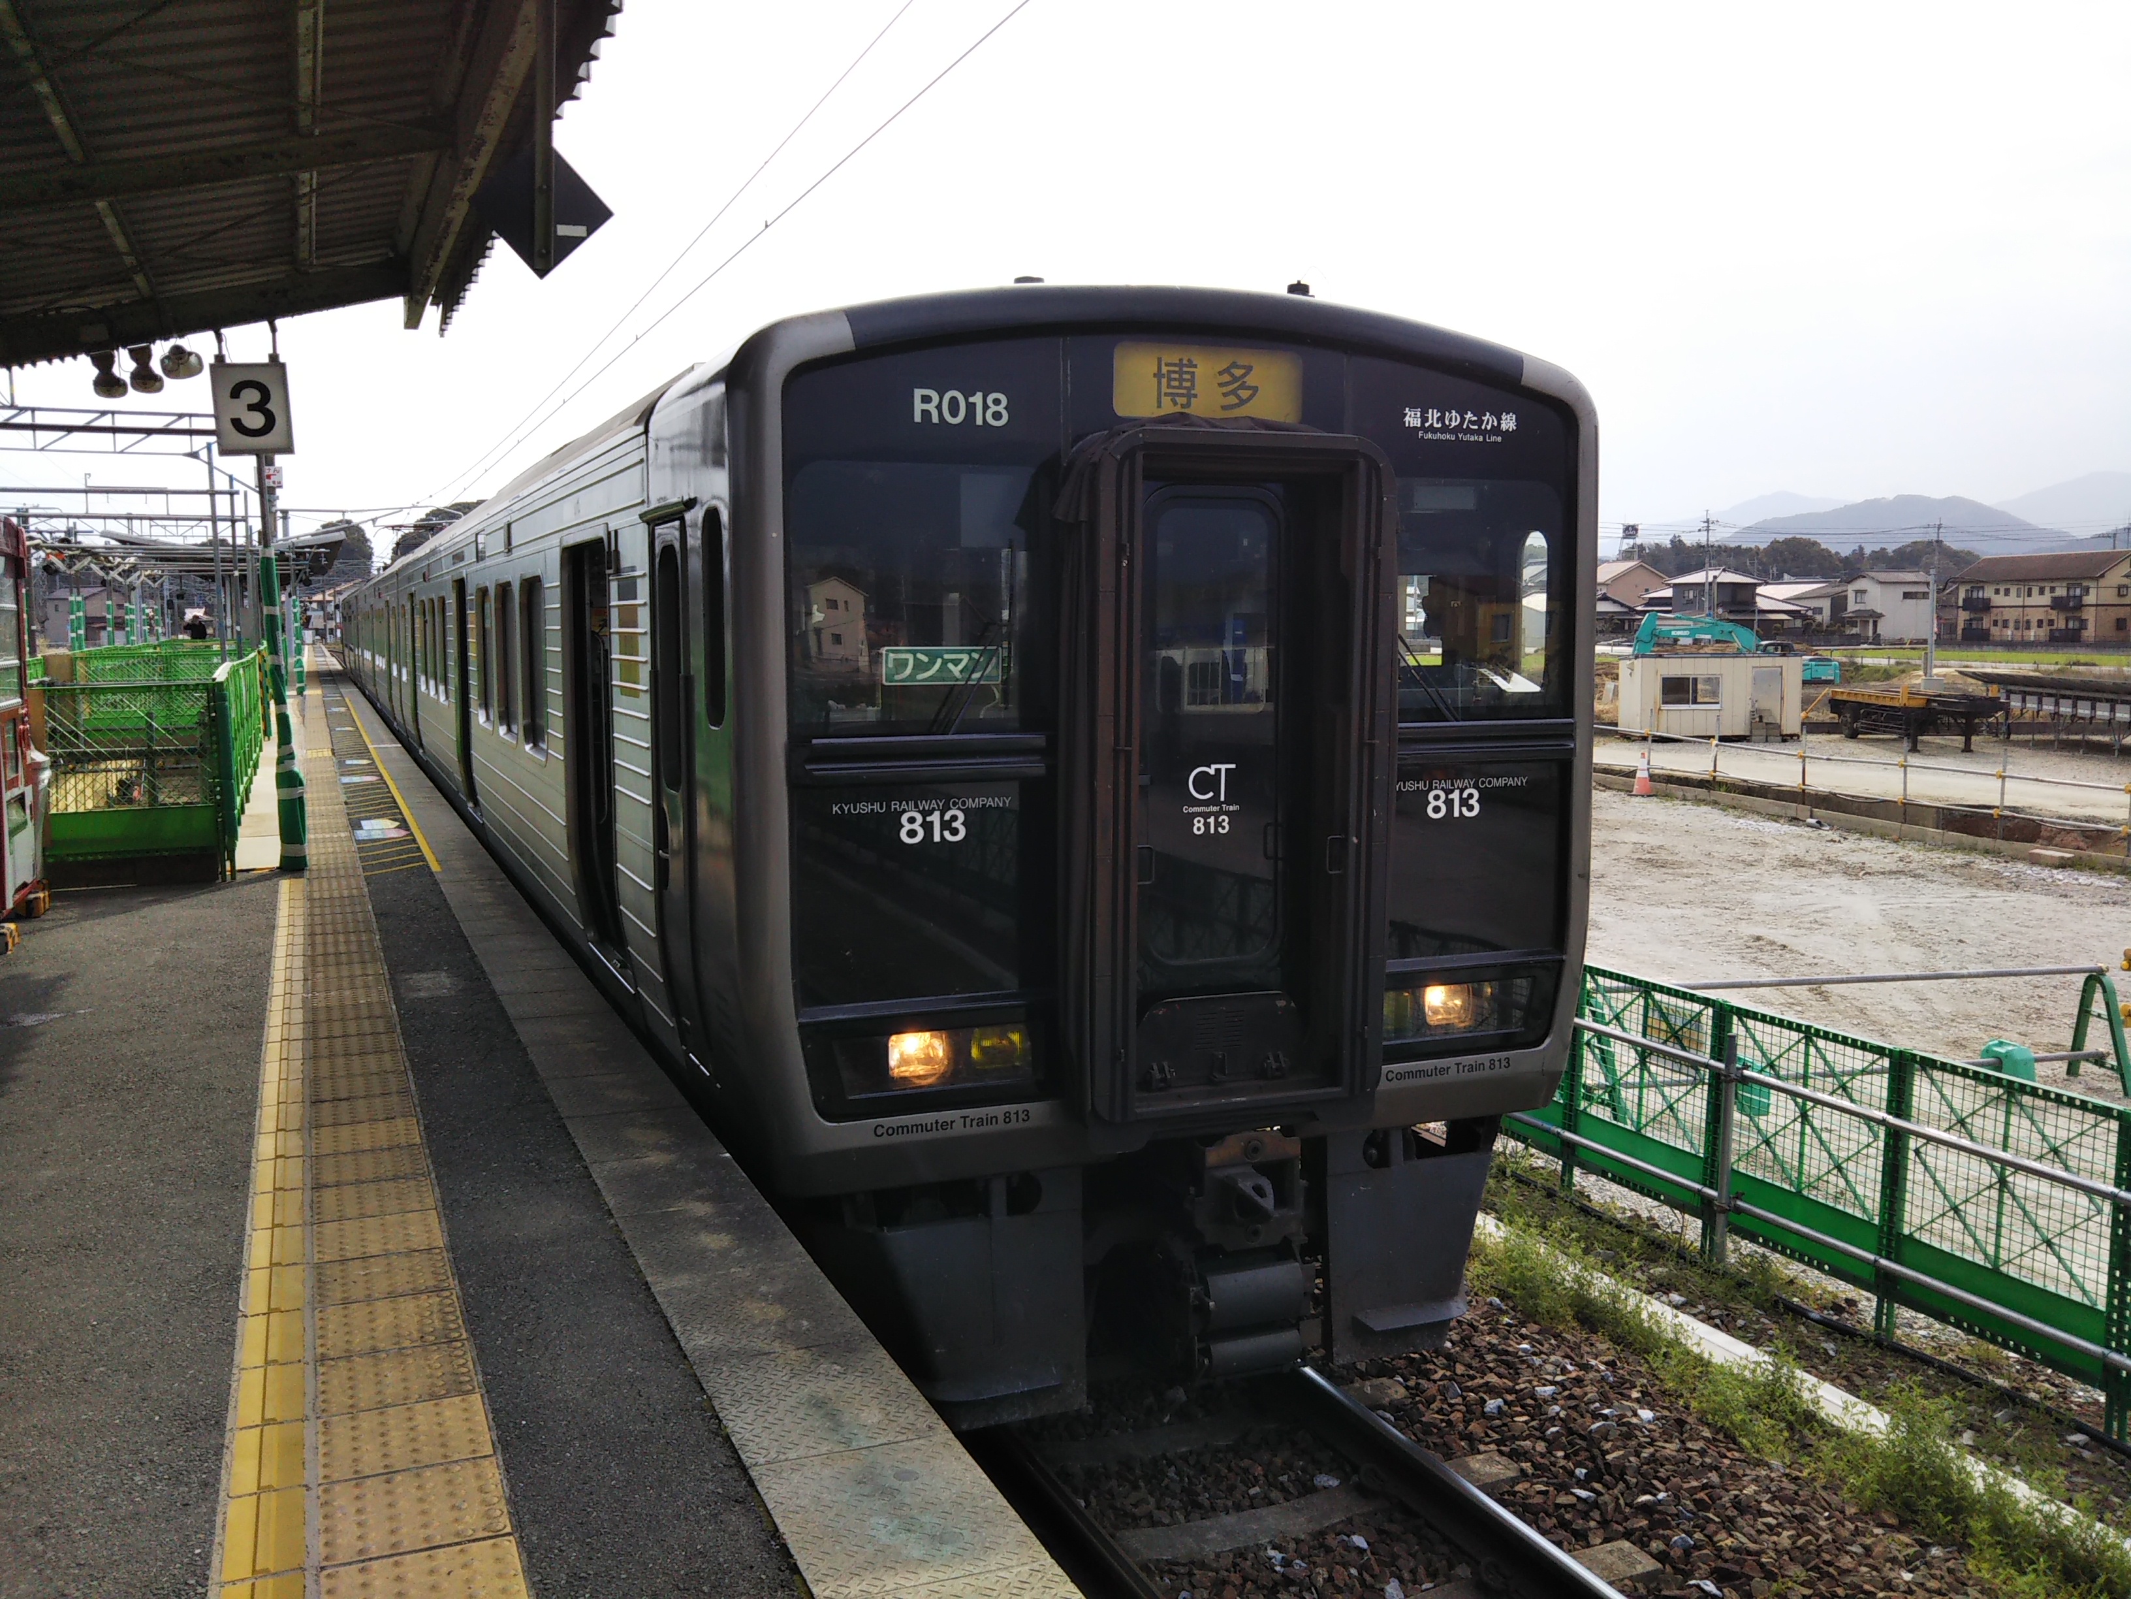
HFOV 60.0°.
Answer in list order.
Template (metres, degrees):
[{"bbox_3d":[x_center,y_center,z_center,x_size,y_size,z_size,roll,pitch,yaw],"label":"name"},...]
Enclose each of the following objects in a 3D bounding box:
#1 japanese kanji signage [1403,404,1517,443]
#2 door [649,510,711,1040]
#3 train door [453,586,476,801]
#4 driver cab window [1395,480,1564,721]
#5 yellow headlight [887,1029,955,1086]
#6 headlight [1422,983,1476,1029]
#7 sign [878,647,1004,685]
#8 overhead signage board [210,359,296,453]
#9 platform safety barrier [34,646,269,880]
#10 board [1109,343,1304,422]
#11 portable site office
[{"bbox_3d":[1.260,-1.197,5.883,0.435,0.113,0.020,-2,6,-22],"label":"japanese kanji signage"},{"bbox_3d":[-1.271,-0.018,6.073,0.101,1.781,0.698,-2,6,-22],"label":"door"},{"bbox_3d":[-4.562,-0.779,14.050,0.101,1.781,1.285,-2,6,-22],"label":"train door"},{"bbox_3d":[1.316,-0.639,5.952,0.665,0.760,0.050,-2,6,-22],"label":"driver cab window"},{"bbox_3d":[-0.434,0.760,5.481,0.192,0.152,0.111,-2,6,-22],"label":"yellow headlight"},{"bbox_3d":[1.272,0.684,6.119,0.188,0.138,0.080,-2,6,-22],"label":"headlight"},{"bbox_3d":[-0.355,-0.386,5.354,0.385,0.117,0.025,-2,6,-22],"label":"sign"},{"bbox_3d":[-4.471,-2.146,10.163,0.383,0.500,0.090,-6,7,-22],"label":"overhead signage board"},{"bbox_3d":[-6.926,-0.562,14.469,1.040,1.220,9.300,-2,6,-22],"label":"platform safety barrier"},{"bbox_3d":[0.436,-1.247,5.550,0.630,0.212,0.050,-2,6,-22],"label":"board"},{"bbox_3d":[19.448,-3.163,55.800,4.775,2.350,2.131,0,6,0],"label":"portable site office"}]

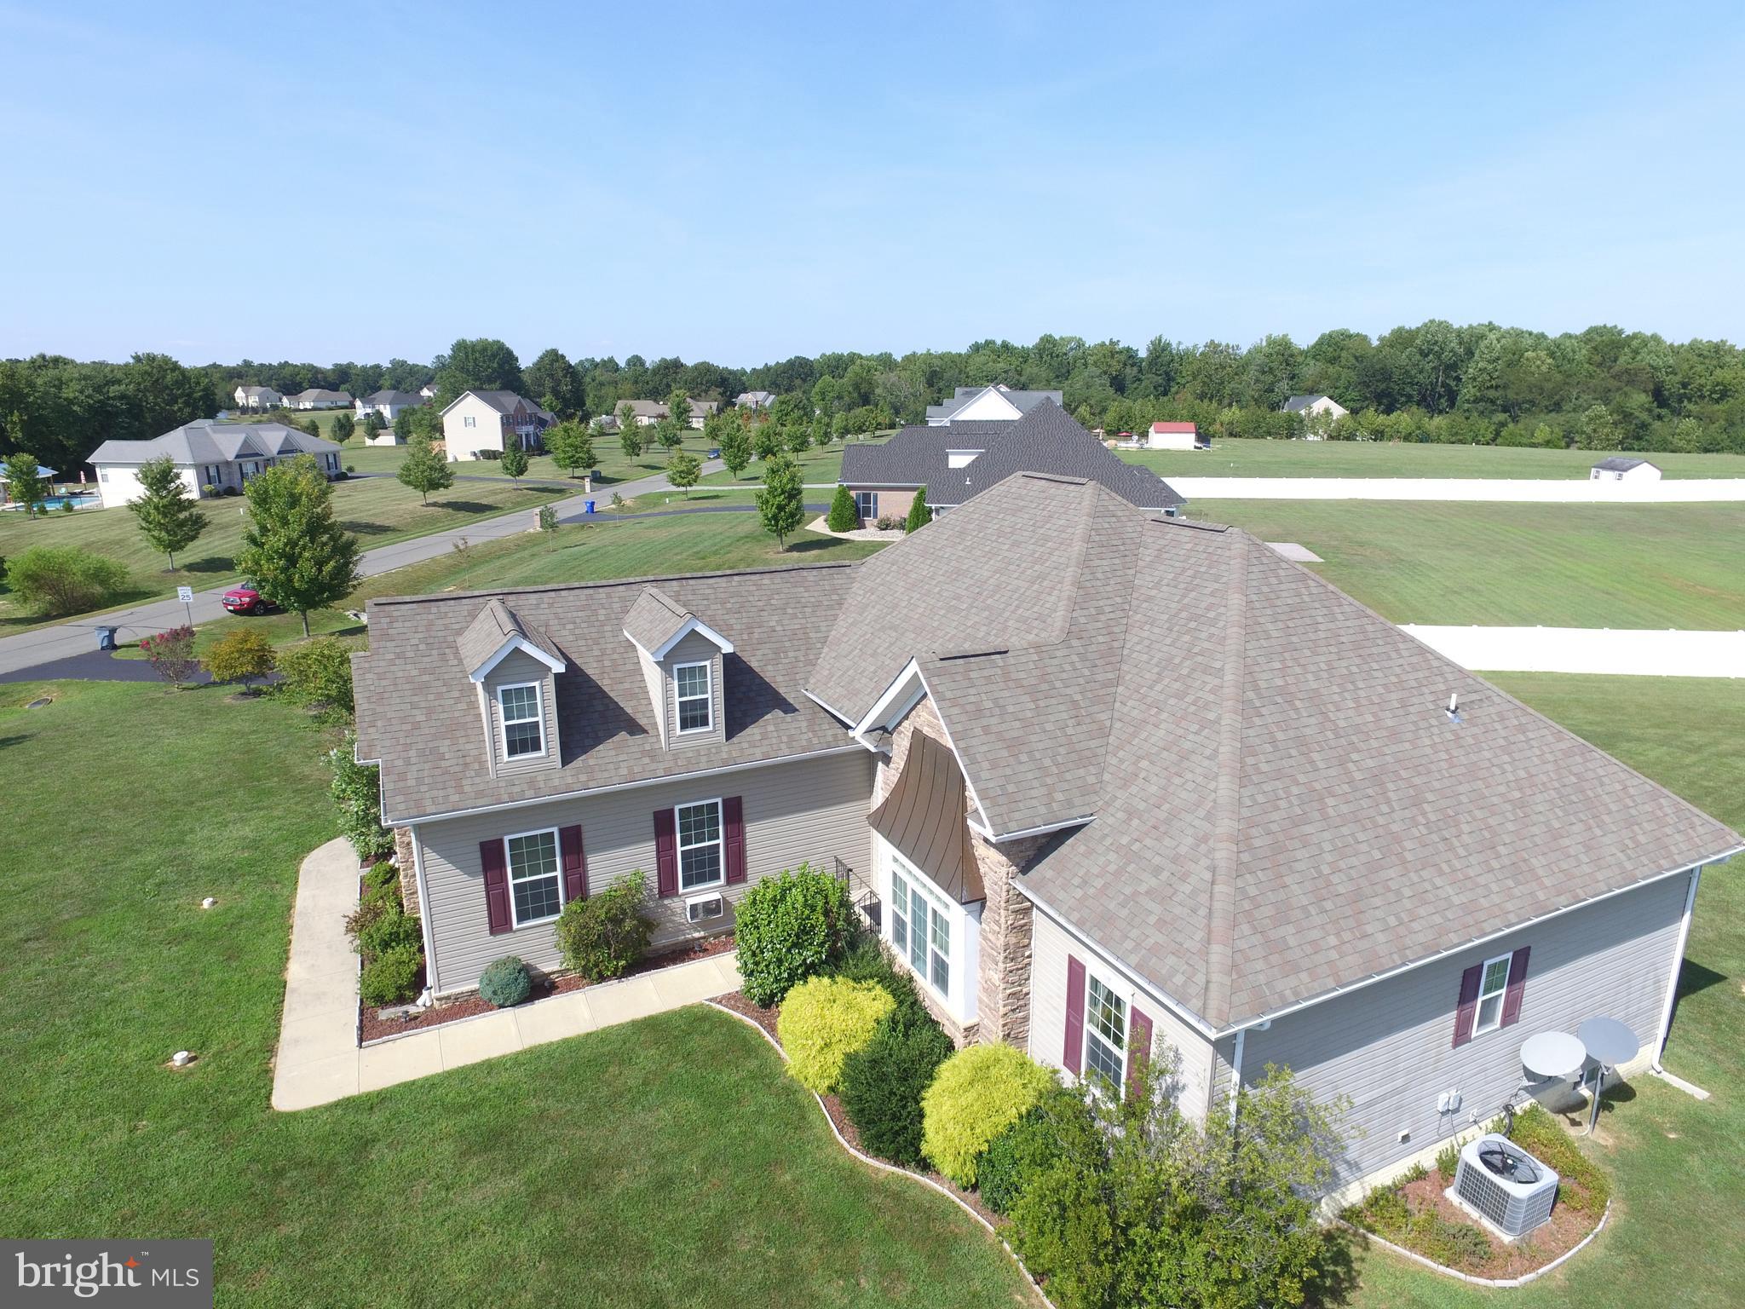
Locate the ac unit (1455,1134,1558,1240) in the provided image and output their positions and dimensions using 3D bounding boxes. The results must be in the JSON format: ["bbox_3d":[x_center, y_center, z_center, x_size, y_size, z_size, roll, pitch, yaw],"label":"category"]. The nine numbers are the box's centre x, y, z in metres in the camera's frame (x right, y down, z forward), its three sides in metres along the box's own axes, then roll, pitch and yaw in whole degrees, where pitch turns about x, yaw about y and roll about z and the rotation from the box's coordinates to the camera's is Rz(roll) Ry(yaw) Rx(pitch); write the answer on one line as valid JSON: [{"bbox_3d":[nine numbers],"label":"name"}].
[{"bbox_3d":[7.896,6.609,12.582,0.810,0.570,0.810,-7,16,-25],"label":"ac unit"}]

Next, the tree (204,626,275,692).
[{"bbox_3d":[-23.076,0.233,36.510,2.300,2.400,2.300,0,15,0],"label":"tree"}]

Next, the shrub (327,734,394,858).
[{"bbox_3d":[-10.541,3.022,21.027,1.400,2.500,1.400,-7,16,-25],"label":"shrub"}]

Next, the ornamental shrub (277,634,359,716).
[{"bbox_3d":[-19.694,0.510,35.529,2.600,2.350,2.600,0,15,0],"label":"ornamental shrub"}]

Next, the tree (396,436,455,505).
[{"bbox_3d":[-40.277,-16.444,90.085,5.200,6.250,5.200,-7,16,-25],"label":"tree"}]

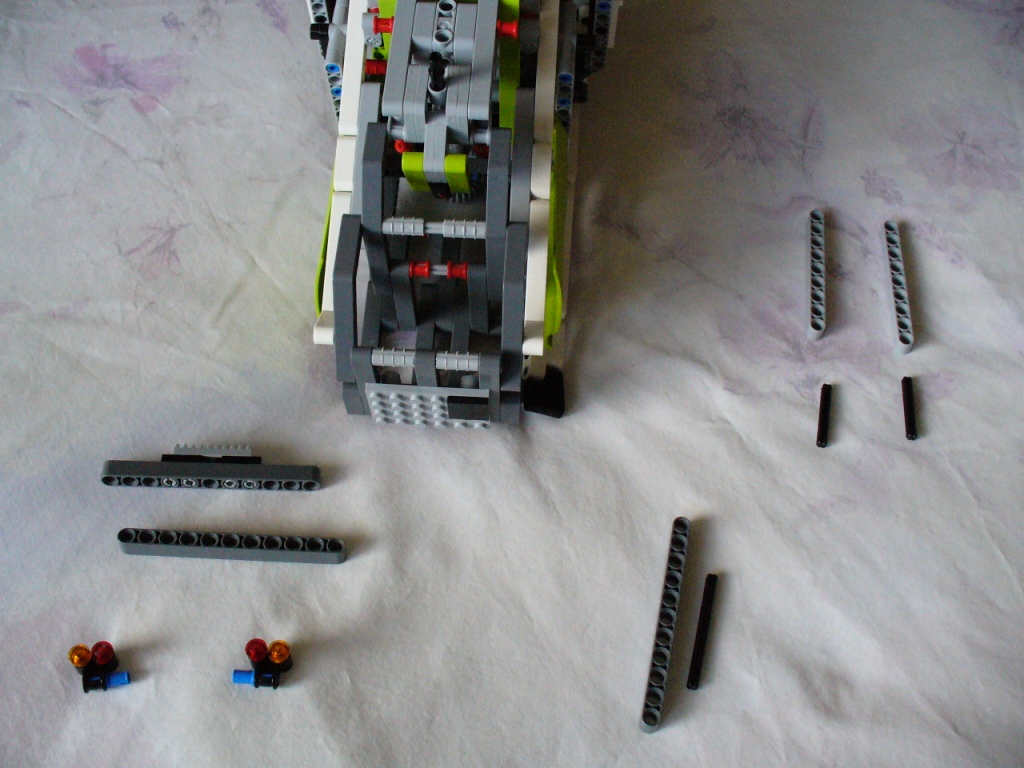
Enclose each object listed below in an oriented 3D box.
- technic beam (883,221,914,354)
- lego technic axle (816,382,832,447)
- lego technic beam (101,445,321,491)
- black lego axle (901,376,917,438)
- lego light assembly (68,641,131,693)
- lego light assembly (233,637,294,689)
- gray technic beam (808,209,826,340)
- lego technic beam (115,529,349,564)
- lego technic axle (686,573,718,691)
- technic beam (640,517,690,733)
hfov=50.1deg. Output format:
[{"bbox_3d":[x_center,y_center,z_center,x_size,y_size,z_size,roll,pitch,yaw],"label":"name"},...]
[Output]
[{"bbox_3d":[0.183,-0.047,0.522,0.007,0.008,0.071,5,59,-3],"label":"technic beam"},{"bbox_3d":[0.138,0.014,0.483,0.005,0.005,0.032,13,59,2],"label":"lego technic axle"},{"bbox_3d":[-0.121,0.033,0.444,0.087,0.008,0.016,2,59,-4],"label":"lego technic beam"},{"bbox_3d":[0.181,0.011,0.498,0.005,0.005,0.032,9,56,0],"label":"black lego axle"},{"bbox_3d":[-0.145,0.100,0.386,0.020,0.012,0.016,-5,59,-7],"label":"lego light assembly"},{"bbox_3d":[-0.092,0.104,0.401,0.020,0.012,0.016,5,59,-3],"label":"lego light assembly"},{"bbox_3d":[0.145,-0.052,0.521,0.007,0.008,0.071,9,58,0],"label":"gray technic beam"},{"bbox_3d":[-0.109,0.063,0.426,0.087,0.008,0.007,3,59,-3],"label":"lego technic beam"},{"bbox_3d":[0.074,0.096,0.427,0.005,0.005,0.048,14,59,3],"label":"lego technic axle"},{"bbox_3d":[0.060,0.092,0.426,0.007,0.008,0.087,14,59,3],"label":"technic beam"}]

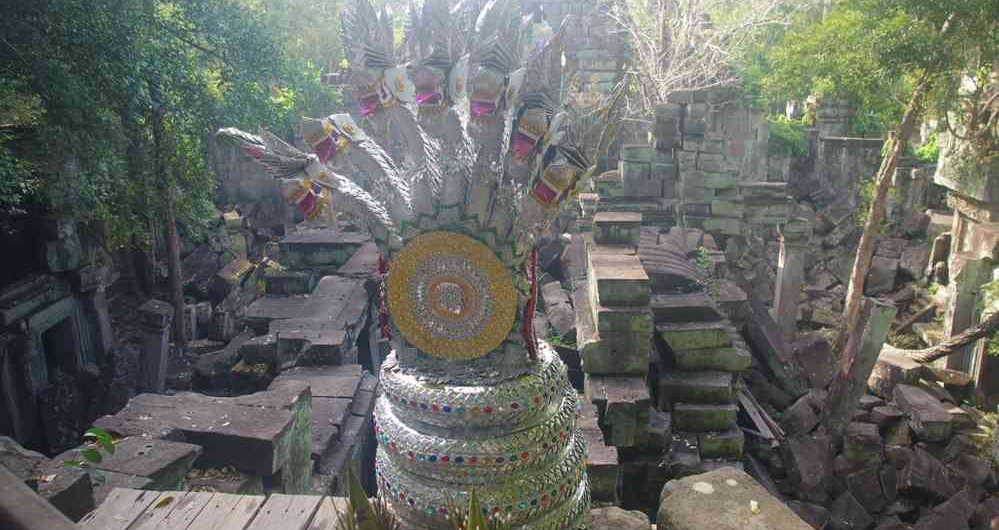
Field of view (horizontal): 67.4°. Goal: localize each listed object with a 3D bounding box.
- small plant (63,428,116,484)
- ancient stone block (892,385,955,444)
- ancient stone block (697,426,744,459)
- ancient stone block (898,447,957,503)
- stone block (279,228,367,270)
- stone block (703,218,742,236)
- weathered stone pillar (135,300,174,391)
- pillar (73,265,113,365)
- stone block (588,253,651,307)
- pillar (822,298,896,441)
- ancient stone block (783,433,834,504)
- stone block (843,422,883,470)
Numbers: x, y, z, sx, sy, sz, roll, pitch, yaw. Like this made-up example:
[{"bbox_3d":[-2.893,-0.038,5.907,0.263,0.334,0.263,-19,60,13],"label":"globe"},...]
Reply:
[{"bbox_3d":[-1.915,0.895,3.500,0.200,0.210,0.180,0,12,0],"label":"small plant"},{"bbox_3d":[5.013,1.740,8.900,0.420,0.280,0.900,4,13,16],"label":"ancient stone block"},{"bbox_3d":[2.684,2.144,9.100,0.500,0.300,0.420,0,17,3],"label":"ancient stone block"},{"bbox_3d":[4.513,2.199,7.900,0.460,0.380,0.420,13,17,10],"label":"ancient stone block"},{"bbox_3d":[-1.997,-0.176,8.500,0.930,0.320,0.600,-1,13,-3],"label":"stone block"},{"bbox_3d":[4.375,-0.746,14.700,0.740,0.330,0.550,0,17,3],"label":"stone block"},{"bbox_3d":[-5.165,1.263,11.200,0.400,1.500,0.400,9,16,-2],"label":"weathered stone pillar"},{"bbox_3d":[-5.527,0.674,10.200,0.400,1.350,0.400,-2,13,-8],"label":"pillar"},{"bbox_3d":[1.390,0.181,8.750,0.565,0.300,0.980,0,17,3],"label":"stone block"},{"bbox_3d":[4.240,1.227,8.800,0.360,1.600,0.320,14,12,6],"label":"pillar"},{"bbox_3d":[3.341,2.200,8.100,0.450,0.550,0.550,3,13,15],"label":"ancient stone block"},{"bbox_3d":[4.081,2.035,8.400,0.370,0.330,0.380,5,17,18],"label":"stone block"}]

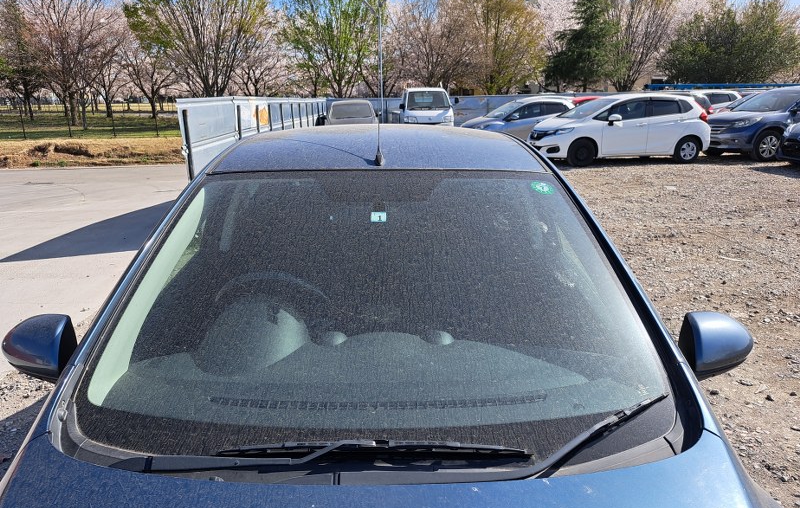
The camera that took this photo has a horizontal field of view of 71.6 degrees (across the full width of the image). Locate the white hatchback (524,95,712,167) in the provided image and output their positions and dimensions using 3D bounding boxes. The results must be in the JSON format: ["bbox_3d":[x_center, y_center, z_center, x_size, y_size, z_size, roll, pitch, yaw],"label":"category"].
[{"bbox_3d":[5.047,-2.946,12.988,3.980,1.525,1.700,-4,17,-9],"label":"white hatchback"}]

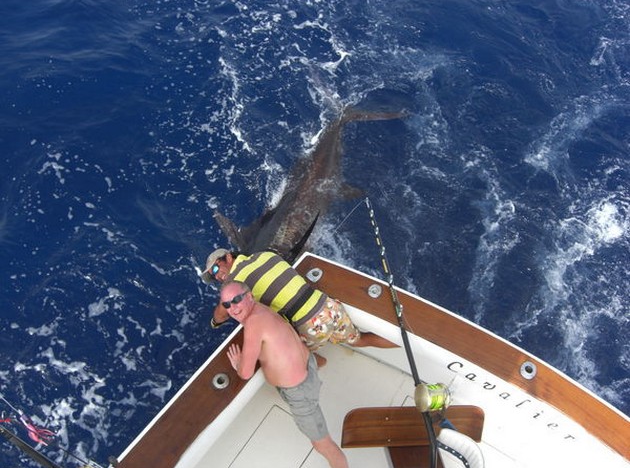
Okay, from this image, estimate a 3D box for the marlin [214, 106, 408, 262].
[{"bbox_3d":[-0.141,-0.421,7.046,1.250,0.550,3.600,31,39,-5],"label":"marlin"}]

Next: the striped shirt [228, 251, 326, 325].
[{"bbox_3d":[-0.235,0.360,4.450,0.460,0.280,0.620,-29,48,-33],"label":"striped shirt"}]

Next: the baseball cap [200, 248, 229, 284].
[{"bbox_3d":[-0.672,0.210,4.600,0.260,0.180,0.140,-39,58,-17],"label":"baseball cap"}]

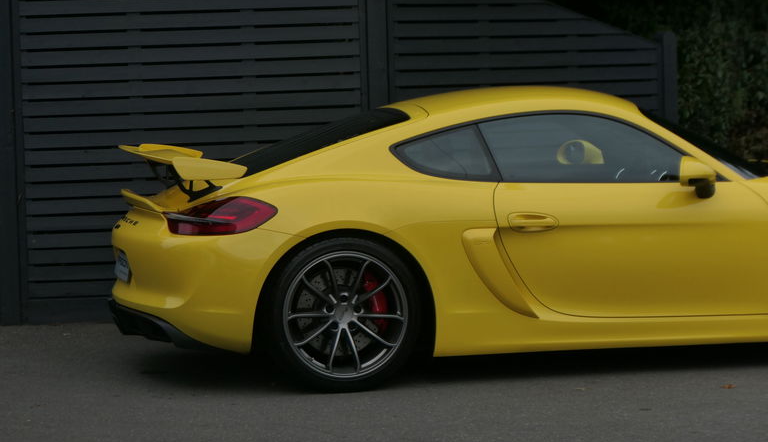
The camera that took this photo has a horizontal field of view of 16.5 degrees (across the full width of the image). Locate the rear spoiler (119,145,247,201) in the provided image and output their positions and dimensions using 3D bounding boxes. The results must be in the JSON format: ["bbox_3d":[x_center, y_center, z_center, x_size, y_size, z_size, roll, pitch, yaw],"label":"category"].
[{"bbox_3d":[-0.942,-0.218,11.905,0.450,0.225,1.360,-2,4,-12],"label":"rear spoiler"}]

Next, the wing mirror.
[{"bbox_3d":[1.336,-0.192,11.493,0.175,0.185,0.230,-2,4,-12],"label":"wing mirror"}]

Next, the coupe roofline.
[{"bbox_3d":[0.595,-0.545,12.205,1.190,0.140,1.120,-2,4,-12],"label":"coupe roofline"}]

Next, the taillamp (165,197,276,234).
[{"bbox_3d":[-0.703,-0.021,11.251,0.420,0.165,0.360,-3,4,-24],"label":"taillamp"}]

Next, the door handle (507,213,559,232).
[{"bbox_3d":[0.639,0.005,11.360,0.225,0.075,0.050,-2,4,-12],"label":"door handle"}]

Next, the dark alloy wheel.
[{"bbox_3d":[-0.188,0.388,11.340,0.680,0.680,0.300,-2,4,-12],"label":"dark alloy wheel"}]

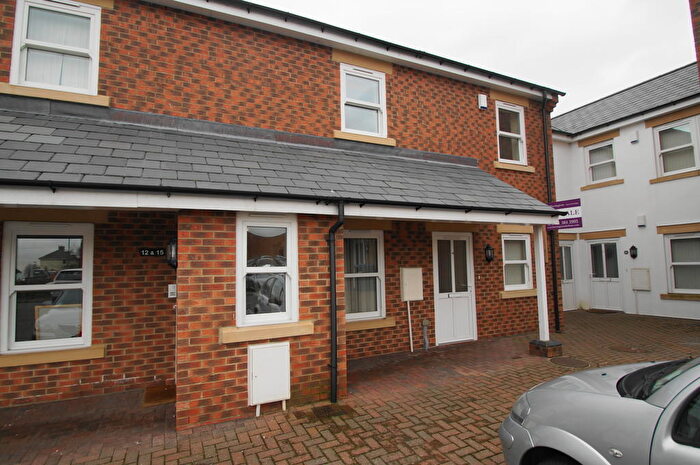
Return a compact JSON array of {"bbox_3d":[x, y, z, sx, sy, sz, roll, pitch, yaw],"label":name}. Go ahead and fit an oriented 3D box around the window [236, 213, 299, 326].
[{"bbox_3d":[-0.907,0.396,3.877,0.665,1.210,0.100,1,-4,-25],"label":"window"}]

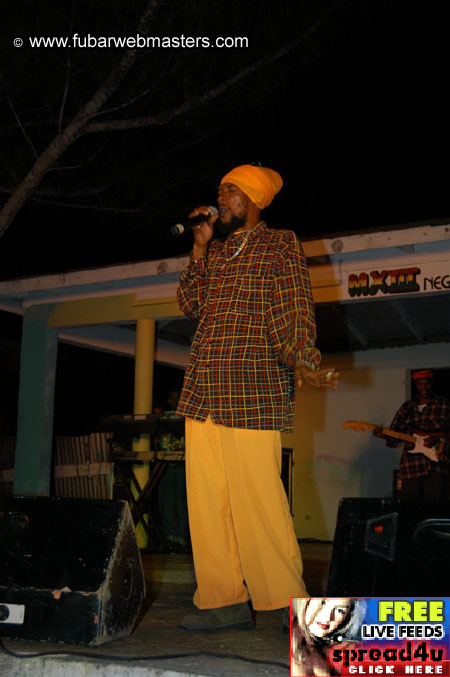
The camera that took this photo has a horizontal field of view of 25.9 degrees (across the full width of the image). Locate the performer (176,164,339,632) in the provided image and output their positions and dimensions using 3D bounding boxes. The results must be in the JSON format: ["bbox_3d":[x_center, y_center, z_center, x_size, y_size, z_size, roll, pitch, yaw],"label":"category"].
[{"bbox_3d":[0.131,0.217,4.032,0.640,1.910,0.520,-7,-12,42],"label":"performer"}]

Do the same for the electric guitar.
[{"bbox_3d":[1.548,0.939,8.950,0.980,0.330,0.080,13,-7,0],"label":"electric guitar"}]

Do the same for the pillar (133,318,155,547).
[{"bbox_3d":[-0.747,0.861,8.896,0.157,2.090,0.157,1,-9,0],"label":"pillar"}]

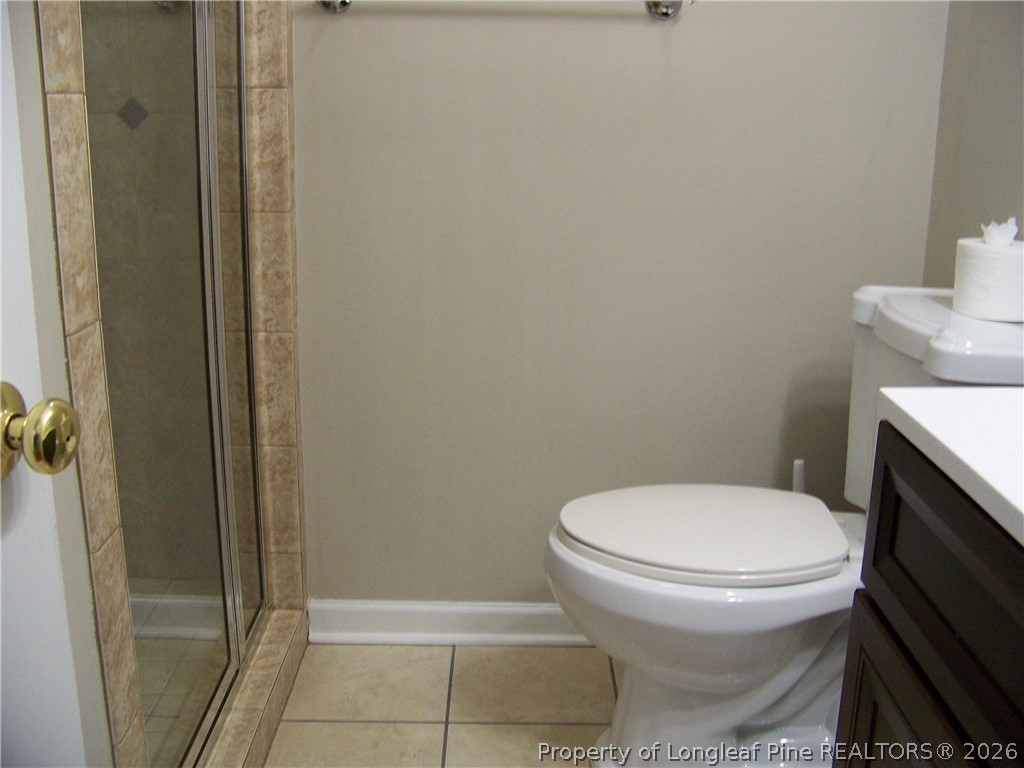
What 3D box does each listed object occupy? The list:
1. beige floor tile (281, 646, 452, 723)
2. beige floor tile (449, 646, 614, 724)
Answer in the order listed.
[{"bbox_3d":[-0.259,0.556,1.988,0.284,0.010,0.278,1,14,-1],"label":"beige floor tile"},{"bbox_3d":[0.038,0.560,1.992,0.299,0.010,0.278,1,14,-1],"label":"beige floor tile"}]

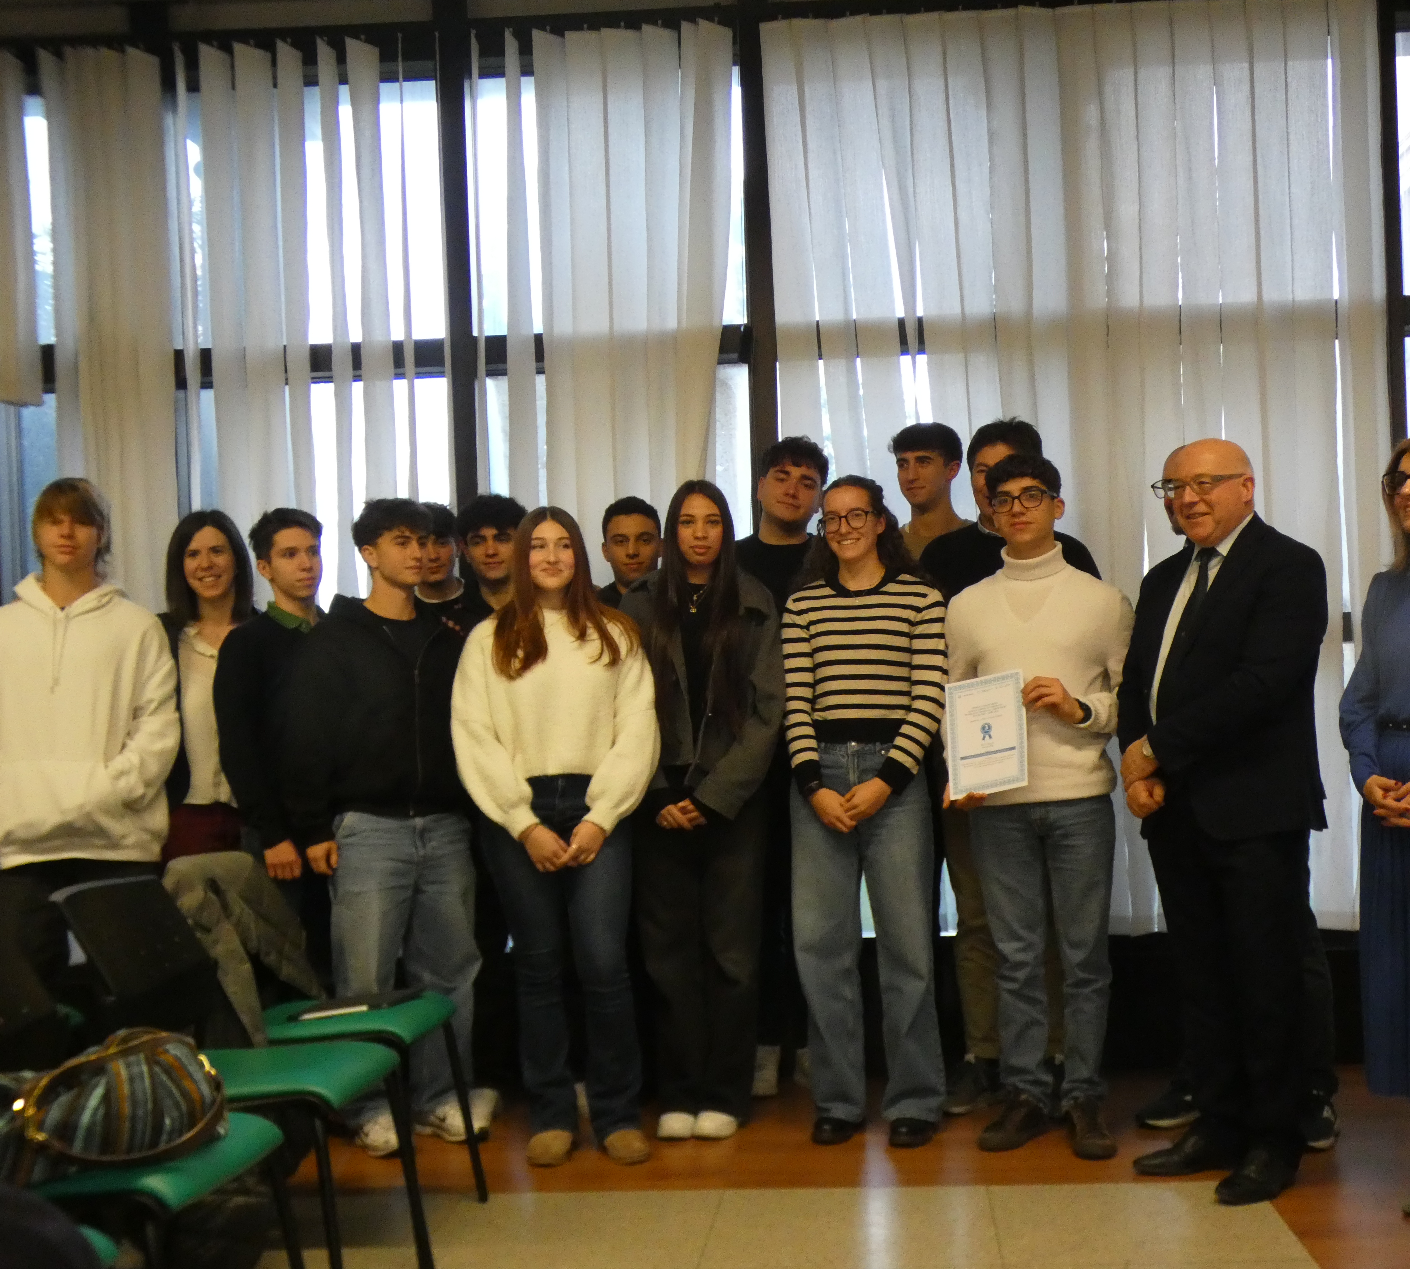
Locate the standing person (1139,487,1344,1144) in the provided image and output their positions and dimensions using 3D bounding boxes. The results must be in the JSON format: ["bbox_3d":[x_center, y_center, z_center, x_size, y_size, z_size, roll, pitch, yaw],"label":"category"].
[{"bbox_3d":[1.338,0.391,4.493,0.520,1.752,0.360,-3,-1,33],"label":"standing person"}]

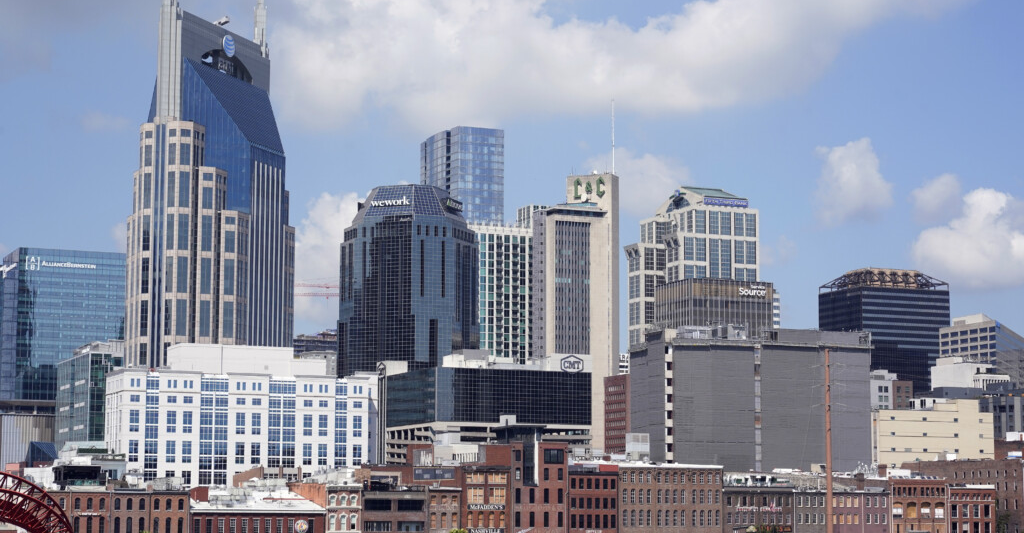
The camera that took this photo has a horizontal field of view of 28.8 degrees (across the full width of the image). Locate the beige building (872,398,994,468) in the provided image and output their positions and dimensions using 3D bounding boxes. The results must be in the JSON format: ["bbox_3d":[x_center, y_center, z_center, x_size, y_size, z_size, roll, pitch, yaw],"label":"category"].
[{"bbox_3d":[111.840,55.030,569.600,41.000,32.000,28.000,3,-8,-24],"label":"beige building"}]

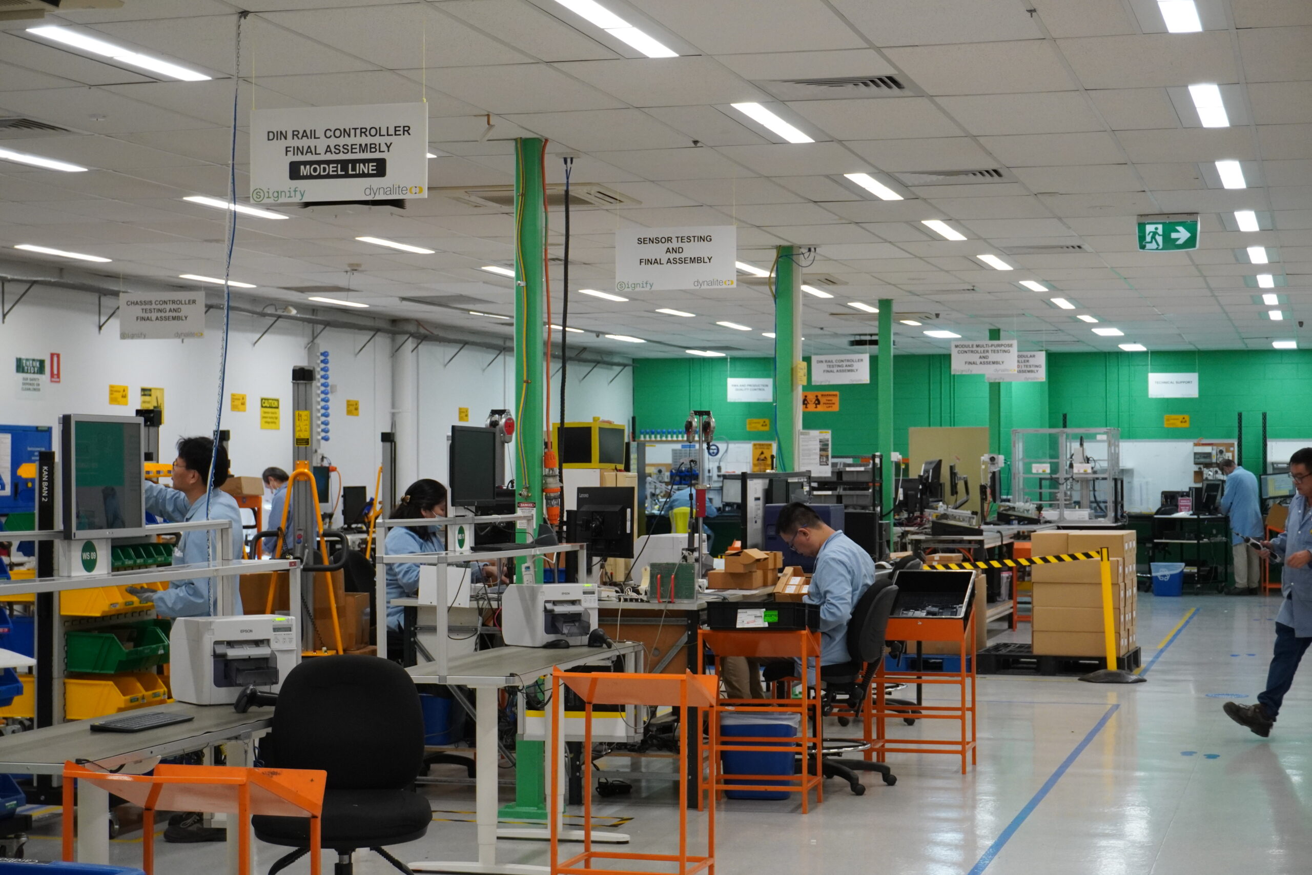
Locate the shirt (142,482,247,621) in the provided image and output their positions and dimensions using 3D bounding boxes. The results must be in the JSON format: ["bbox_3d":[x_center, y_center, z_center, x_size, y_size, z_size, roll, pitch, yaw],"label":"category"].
[{"bbox_3d":[-1.940,0.475,9.680,0.500,0.590,0.500,0,-1,-7],"label":"shirt"}]

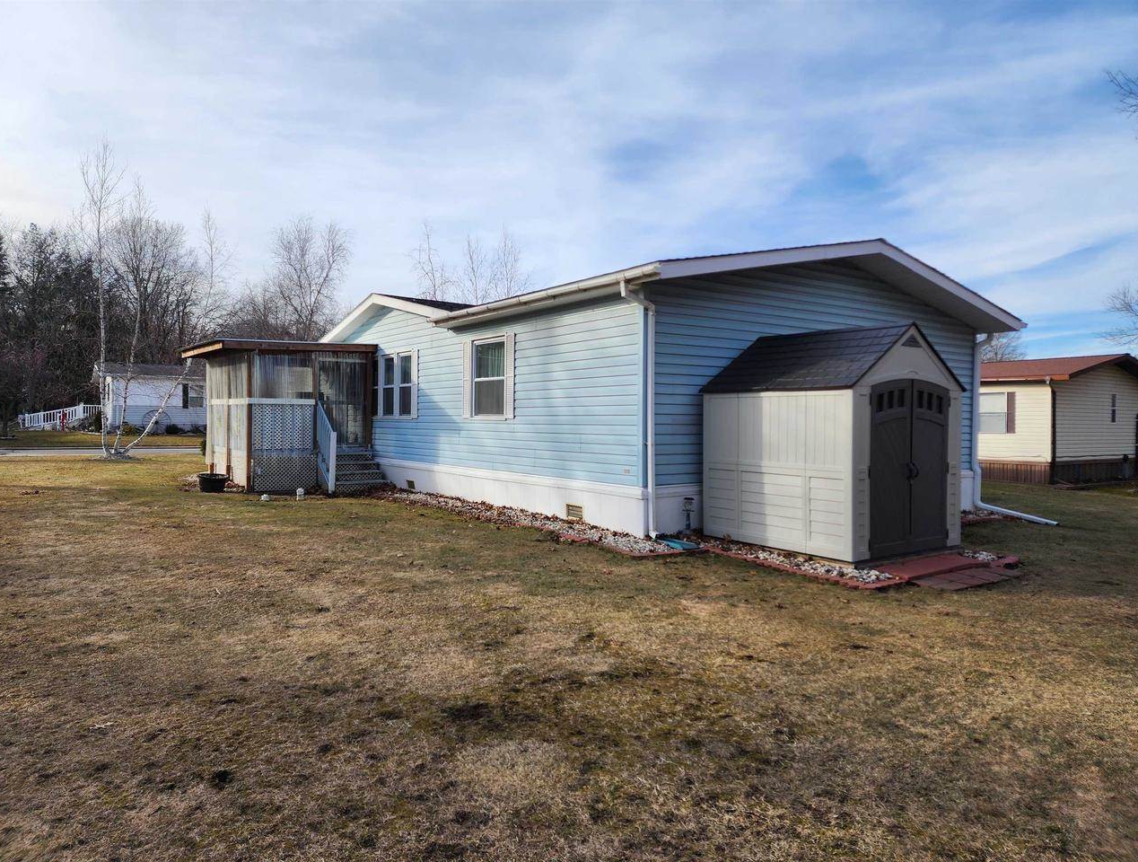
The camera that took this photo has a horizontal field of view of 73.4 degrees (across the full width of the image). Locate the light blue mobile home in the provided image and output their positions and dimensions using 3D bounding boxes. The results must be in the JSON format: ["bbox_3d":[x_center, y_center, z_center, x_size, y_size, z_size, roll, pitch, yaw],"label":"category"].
[{"bbox_3d":[-0.123,-0.877,18.499,9.050,4.300,16.850,-1,1,-35],"label":"light blue mobile home"}]

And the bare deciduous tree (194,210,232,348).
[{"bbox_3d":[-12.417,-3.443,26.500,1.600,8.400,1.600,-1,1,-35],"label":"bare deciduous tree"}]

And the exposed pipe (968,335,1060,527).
[{"bbox_3d":[8.143,-0.118,13.911,0.500,3.470,1.520,-1,1,-35],"label":"exposed pipe"}]

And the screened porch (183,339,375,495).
[{"bbox_3d":[-6.985,-0.390,18.273,3.250,3.200,4.950,-1,1,-35],"label":"screened porch"}]

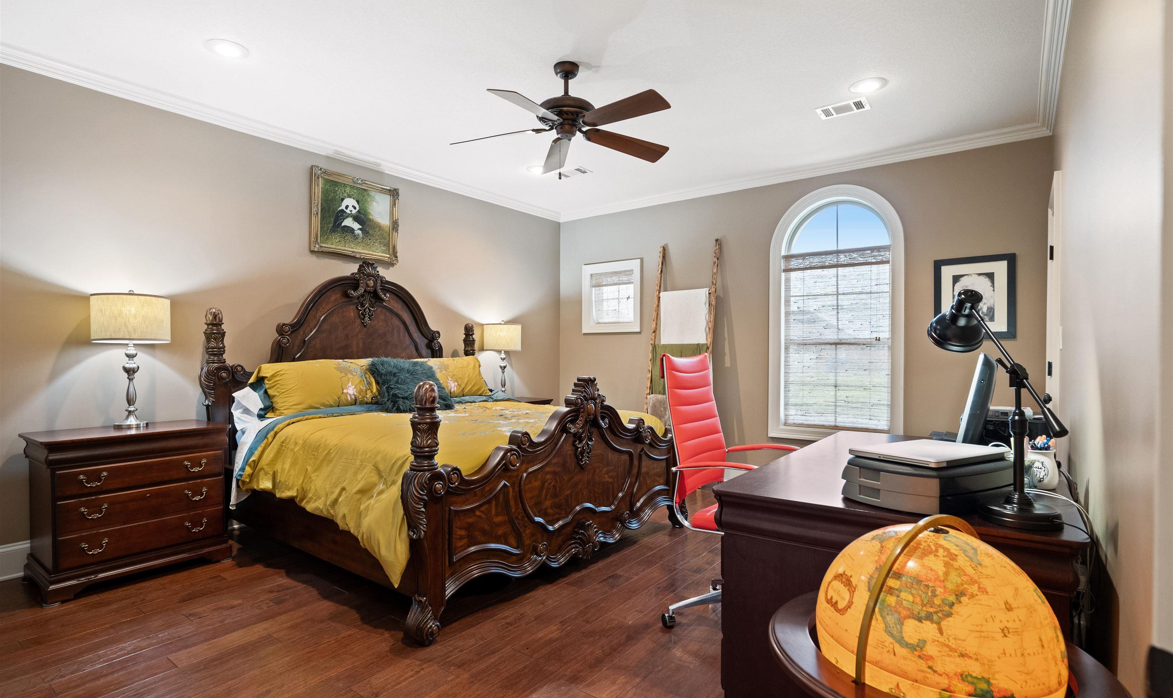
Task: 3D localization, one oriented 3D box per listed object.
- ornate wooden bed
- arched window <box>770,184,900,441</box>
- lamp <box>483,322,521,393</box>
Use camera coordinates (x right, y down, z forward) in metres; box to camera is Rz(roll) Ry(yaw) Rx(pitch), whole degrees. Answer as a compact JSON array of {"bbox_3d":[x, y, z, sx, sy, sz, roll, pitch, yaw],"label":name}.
[{"bbox_3d":[-0.887,0.262,3.745,2.240,1.900,2.250,0,0,38],"label":"ornate wooden bed"},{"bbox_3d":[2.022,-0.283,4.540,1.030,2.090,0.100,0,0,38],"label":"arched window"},{"bbox_3d":[-0.806,0.110,5.280,0.350,0.745,0.350,0,0,0],"label":"lamp"}]

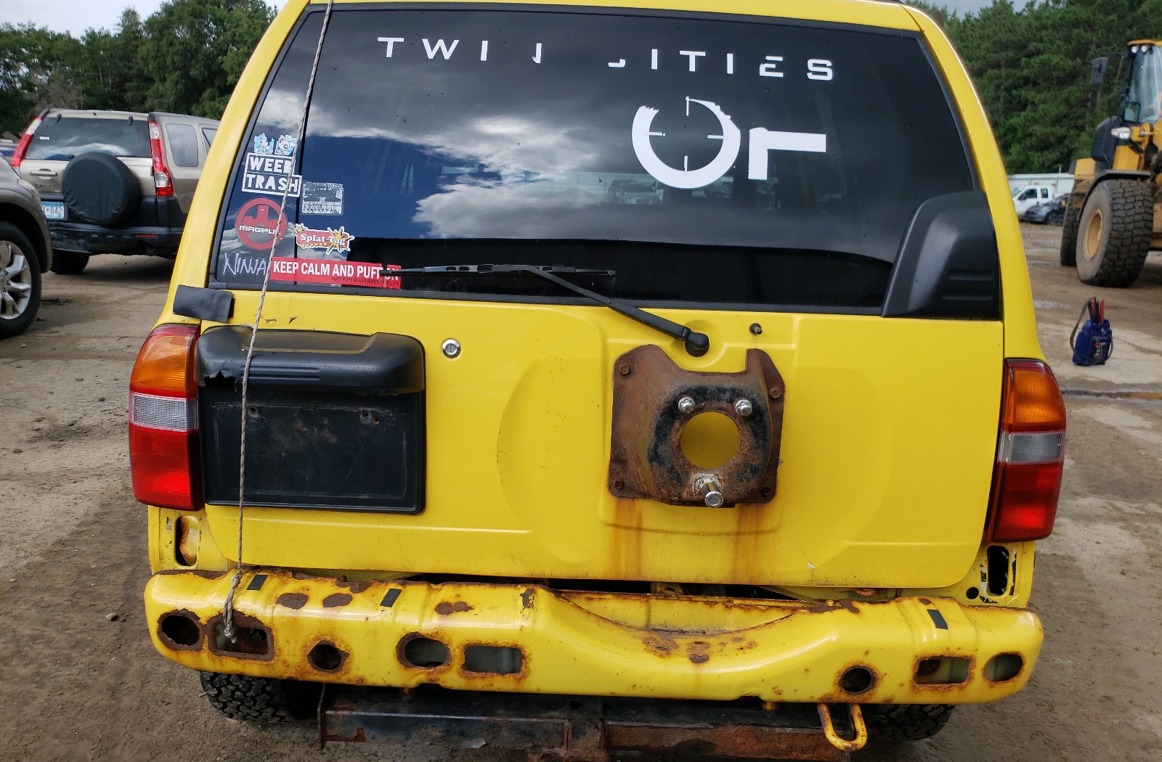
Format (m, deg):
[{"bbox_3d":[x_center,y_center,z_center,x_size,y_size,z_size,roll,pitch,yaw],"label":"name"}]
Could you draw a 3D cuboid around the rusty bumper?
[{"bbox_3d":[0.019,0.412,1.410,1.410,0.138,0.165,2,13,0],"label":"rusty bumper"}]

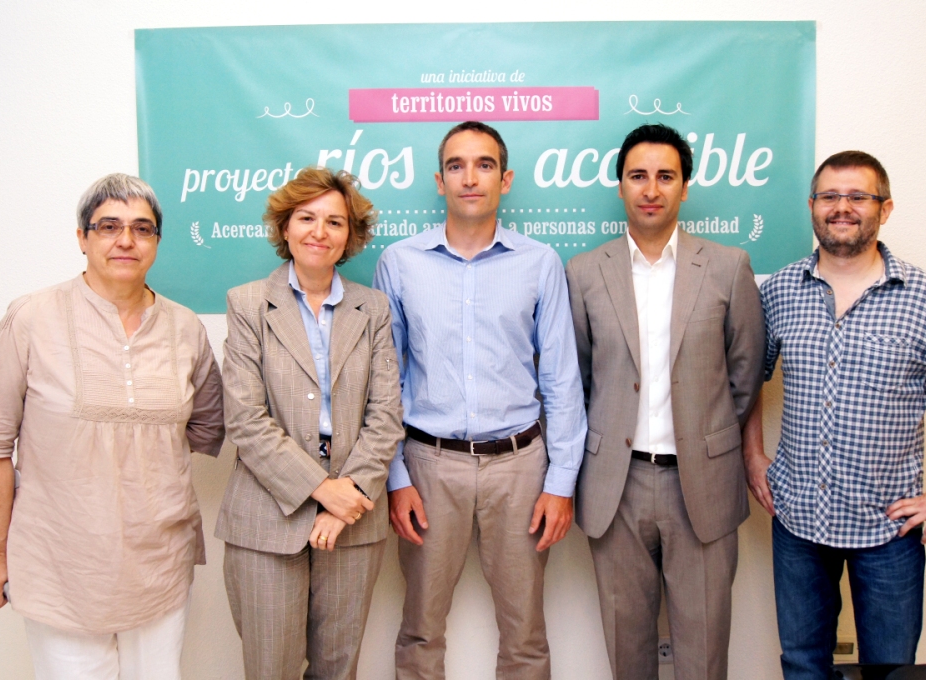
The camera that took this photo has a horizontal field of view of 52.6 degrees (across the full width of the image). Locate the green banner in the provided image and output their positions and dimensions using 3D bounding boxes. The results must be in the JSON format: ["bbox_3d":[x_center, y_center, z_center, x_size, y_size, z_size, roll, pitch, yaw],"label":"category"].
[{"bbox_3d":[0.040,-0.485,2.680,1.930,0.808,0.025,0,5,1],"label":"green banner"}]

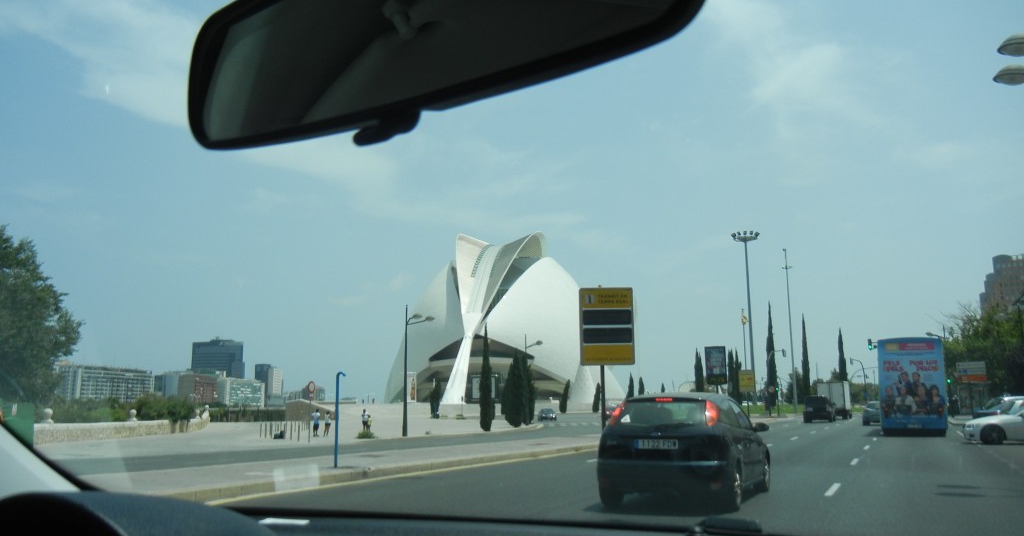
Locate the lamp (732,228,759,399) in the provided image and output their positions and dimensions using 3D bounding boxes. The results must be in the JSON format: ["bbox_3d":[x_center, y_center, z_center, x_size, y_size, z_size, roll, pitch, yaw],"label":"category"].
[{"bbox_3d":[36.999,8.155,137.141,4.300,27.380,4.300,-4,-10,23],"label":"lamp"}]

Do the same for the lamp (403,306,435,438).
[{"bbox_3d":[-5.596,6.120,53.346,1.950,7.883,0.900,-3,-9,17],"label":"lamp"}]

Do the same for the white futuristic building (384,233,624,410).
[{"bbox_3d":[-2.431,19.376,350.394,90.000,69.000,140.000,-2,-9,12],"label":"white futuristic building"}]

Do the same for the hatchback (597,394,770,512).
[{"bbox_3d":[2.608,2.585,12.826,1.810,1.480,4.320,-4,-10,23],"label":"hatchback"}]

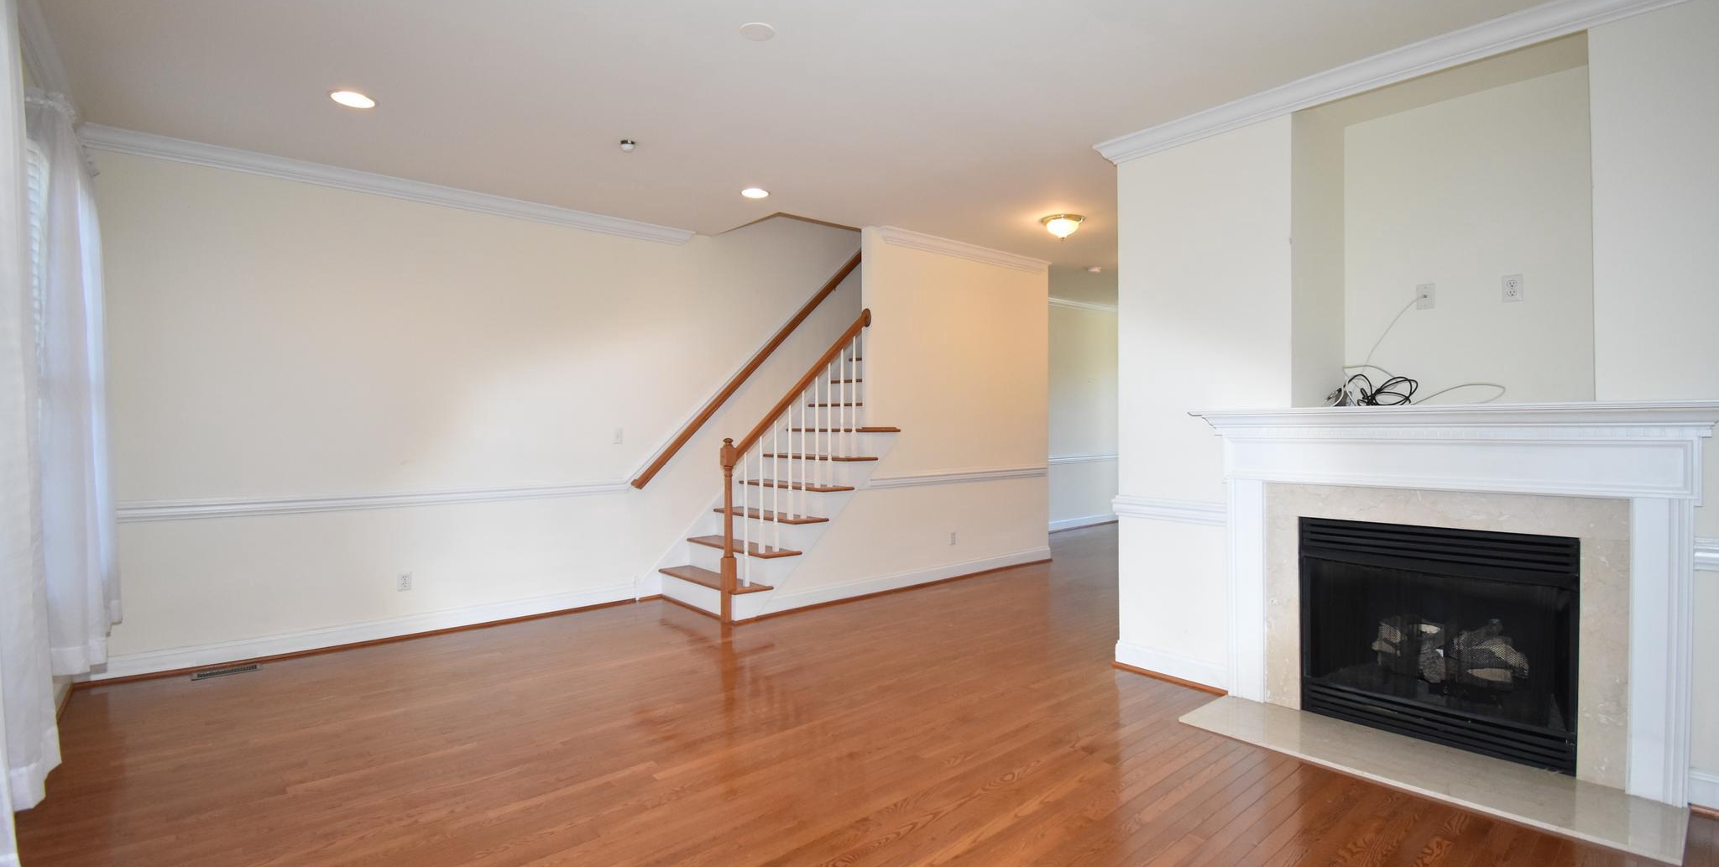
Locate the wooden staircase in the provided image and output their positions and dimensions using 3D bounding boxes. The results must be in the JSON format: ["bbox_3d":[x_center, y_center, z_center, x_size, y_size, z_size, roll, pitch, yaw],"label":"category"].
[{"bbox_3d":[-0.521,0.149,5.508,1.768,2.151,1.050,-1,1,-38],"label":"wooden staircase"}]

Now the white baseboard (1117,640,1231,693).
[{"bbox_3d":[1.567,1.164,3.623,0.025,0.116,0.565,-1,1,-44],"label":"white baseboard"}]

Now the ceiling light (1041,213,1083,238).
[{"bbox_3d":[1.446,-1.461,5.098,0.315,0.159,0.315,0,1,0],"label":"ceiling light"}]

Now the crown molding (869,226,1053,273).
[{"bbox_3d":[0.927,-1.498,5.960,2.092,0.102,0.086,-1,1,-38],"label":"crown molding"}]

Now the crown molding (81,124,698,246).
[{"bbox_3d":[-2.548,-1.480,4.518,3.254,0.102,0.086,-1,1,-38],"label":"crown molding"}]

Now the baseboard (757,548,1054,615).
[{"bbox_3d":[0.552,1.143,5.730,3.126,0.116,0.025,-1,1,-38],"label":"baseboard"}]

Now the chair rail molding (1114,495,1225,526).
[{"bbox_3d":[1.552,0.391,3.619,0.040,0.109,0.572,-1,1,-44],"label":"chair rail molding"}]

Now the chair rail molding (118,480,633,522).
[{"bbox_3d":[-2.758,0.387,4.401,2.775,0.106,0.040,-1,1,-38],"label":"chair rail molding"}]

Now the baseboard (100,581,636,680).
[{"bbox_3d":[-2.760,1.159,4.416,2.852,0.116,0.025,-1,1,-38],"label":"baseboard"}]

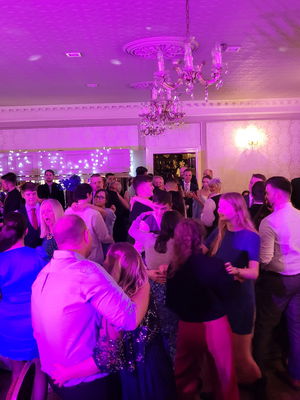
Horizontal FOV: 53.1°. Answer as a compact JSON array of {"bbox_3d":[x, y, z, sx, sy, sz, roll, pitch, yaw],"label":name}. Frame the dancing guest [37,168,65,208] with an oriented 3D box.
[{"bbox_3d":[-1.671,0.366,5.109,0.540,1.739,0.360,0,8,-3],"label":"dancing guest"}]

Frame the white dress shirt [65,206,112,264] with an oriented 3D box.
[{"bbox_3d":[-0.606,0.340,3.088,0.480,0.600,0.350,3,10,30],"label":"white dress shirt"}]

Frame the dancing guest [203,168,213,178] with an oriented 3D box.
[{"bbox_3d":[1.051,0.311,5.505,0.520,1.732,0.360,2,9,11],"label":"dancing guest"}]

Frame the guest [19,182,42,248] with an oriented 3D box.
[{"bbox_3d":[-1.188,0.688,3.242,0.500,1.760,0.360,-4,9,-14],"label":"guest"}]

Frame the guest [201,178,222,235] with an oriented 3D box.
[{"bbox_3d":[0.910,0.530,4.189,0.420,1.649,0.520,4,10,30],"label":"guest"}]

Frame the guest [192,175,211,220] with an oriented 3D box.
[{"bbox_3d":[0.884,0.413,5.116,0.500,1.643,0.420,4,9,26],"label":"guest"}]

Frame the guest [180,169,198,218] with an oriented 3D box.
[{"bbox_3d":[0.678,0.327,5.356,0.540,1.744,0.400,0,8,0],"label":"guest"}]

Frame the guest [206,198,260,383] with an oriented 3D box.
[{"bbox_3d":[0.685,0.777,2.471,0.430,1.698,0.500,-7,11,-41],"label":"guest"}]

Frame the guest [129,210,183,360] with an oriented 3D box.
[{"bbox_3d":[0.128,0.853,2.646,0.550,1.541,0.420,-3,9,-6],"label":"guest"}]

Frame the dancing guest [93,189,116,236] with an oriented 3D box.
[{"bbox_3d":[-0.509,0.675,3.648,0.480,1.617,0.420,2,10,20],"label":"dancing guest"}]

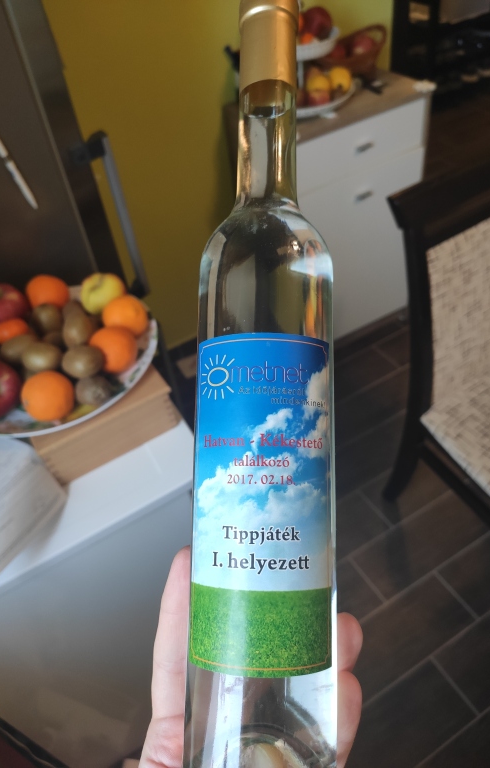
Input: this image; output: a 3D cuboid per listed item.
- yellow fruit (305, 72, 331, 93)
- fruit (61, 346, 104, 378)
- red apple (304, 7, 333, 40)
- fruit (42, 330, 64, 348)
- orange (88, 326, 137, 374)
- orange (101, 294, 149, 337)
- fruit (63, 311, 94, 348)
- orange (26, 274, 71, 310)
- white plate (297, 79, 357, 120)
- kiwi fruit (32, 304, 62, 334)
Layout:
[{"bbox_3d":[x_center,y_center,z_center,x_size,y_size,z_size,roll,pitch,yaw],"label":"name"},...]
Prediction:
[{"bbox_3d":[0.183,-0.749,1.438,0.062,0.060,0.062,-5,44,5],"label":"yellow fruit"},{"bbox_3d":[-0.225,-0.031,0.800,0.060,0.047,0.049,-5,44,5],"label":"fruit"},{"bbox_3d":[0.173,-0.846,1.356,0.072,0.072,0.072,-5,44,5],"label":"red apple"},{"bbox_3d":[-0.290,-0.060,0.893,0.055,0.043,0.044,-16,42,-7],"label":"fruit"},{"bbox_3d":[-0.193,-0.050,0.850,0.071,0.070,0.071,-5,44,5],"label":"orange"},{"bbox_3d":[-0.185,-0.102,0.895,0.070,0.068,0.070,-9,41,0],"label":"orange"},{"bbox_3d":[-0.249,-0.081,0.865,0.043,0.043,0.056,-16,42,-7],"label":"fruit"},{"bbox_3d":[-0.324,-0.147,0.949,0.071,0.068,0.071,-5,44,5],"label":"orange"},{"bbox_3d":[0.133,-0.758,1.530,0.320,0.070,0.320,-5,44,5],"label":"white plate"},{"bbox_3d":[-0.309,-0.101,0.900,0.043,0.043,0.054,-16,42,-7],"label":"kiwi fruit"}]

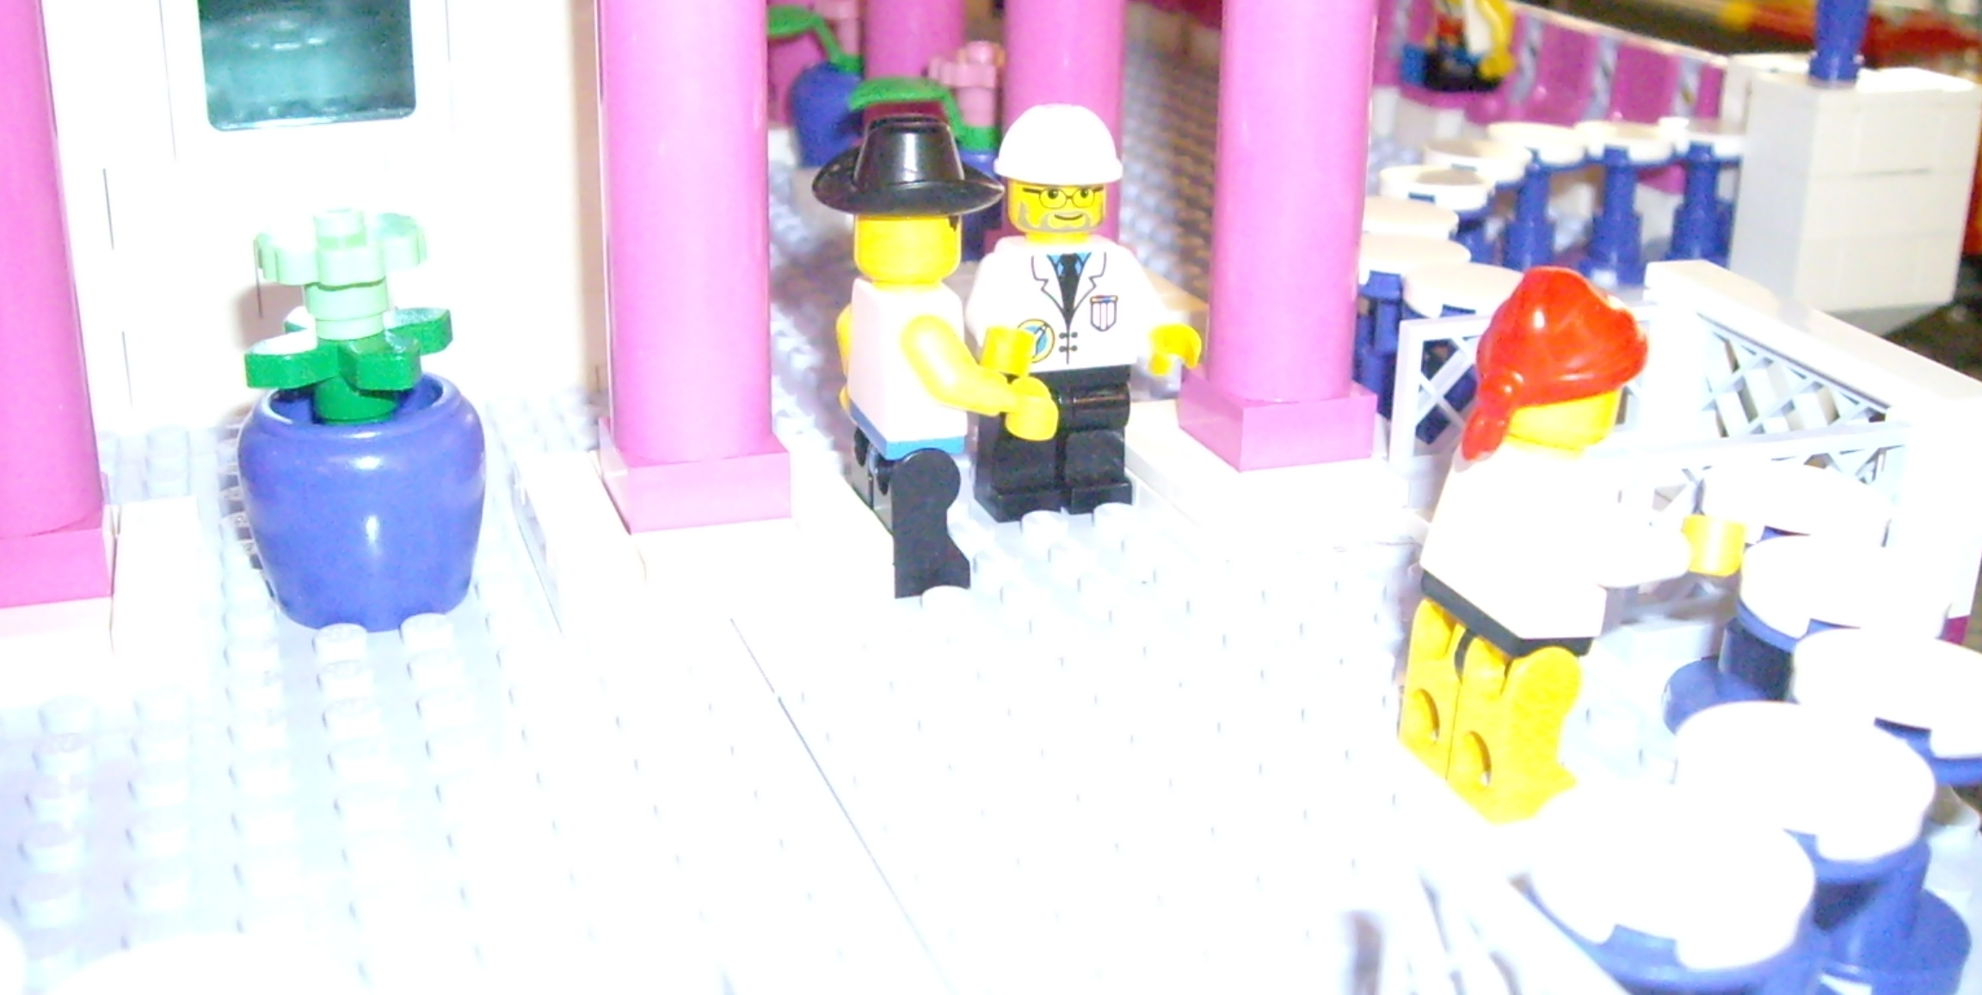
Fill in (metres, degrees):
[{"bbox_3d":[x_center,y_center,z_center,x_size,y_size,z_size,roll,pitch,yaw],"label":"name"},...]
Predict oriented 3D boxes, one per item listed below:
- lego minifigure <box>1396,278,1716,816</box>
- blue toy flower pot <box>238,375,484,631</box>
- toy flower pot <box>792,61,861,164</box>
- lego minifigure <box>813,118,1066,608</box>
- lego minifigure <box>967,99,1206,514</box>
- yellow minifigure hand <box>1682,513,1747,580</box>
[{"bbox_3d":[0.045,0.002,0.174,0.021,0.043,0.024,-6,22,-19],"label":"lego minifigure"},{"bbox_3d":[-0.059,0.000,0.206,0.022,0.020,0.022,-6,22,-19],"label":"blue toy flower pot"},{"bbox_3d":[-0.025,-0.067,0.393,0.022,0.020,0.022,1,21,-1],"label":"toy flower pot"},{"bbox_3d":[-0.006,-0.014,0.213,0.021,0.045,0.024,-6,22,-19],"label":"lego minifigure"},{"bbox_3d":[0.009,-0.018,0.226,0.025,0.043,0.018,-6,22,-19],"label":"lego minifigure"},{"bbox_3d":[0.055,0.003,0.167,0.006,0.005,0.005,-6,22,-19],"label":"yellow minifigure hand"}]

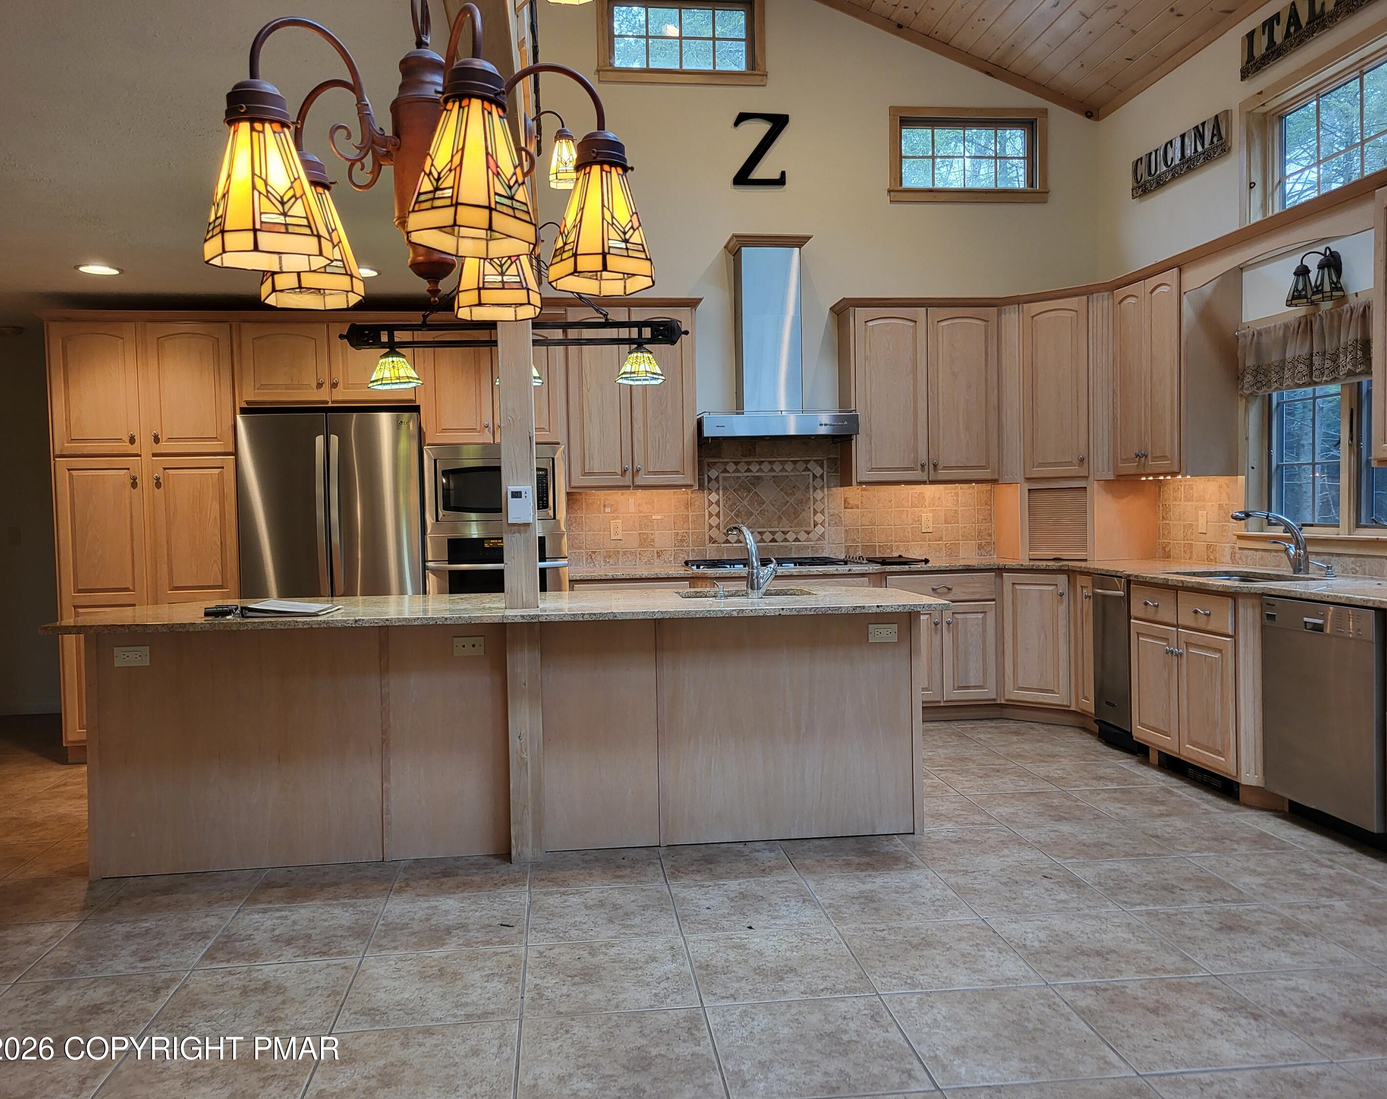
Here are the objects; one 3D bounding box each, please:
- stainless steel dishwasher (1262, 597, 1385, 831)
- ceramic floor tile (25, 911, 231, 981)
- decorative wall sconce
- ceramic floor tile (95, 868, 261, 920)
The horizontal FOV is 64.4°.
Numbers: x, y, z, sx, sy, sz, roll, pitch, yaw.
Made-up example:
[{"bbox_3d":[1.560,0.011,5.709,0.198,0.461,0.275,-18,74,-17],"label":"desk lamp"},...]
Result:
[{"bbox_3d":[2.656,0.595,4.198,0.590,0.790,0.600,-1,2,-7],"label":"stainless steel dishwasher"},{"bbox_3d":[-1.687,1.196,3.330,0.457,0.010,0.457,-1,2,-7],"label":"ceramic floor tile"},{"bbox_3d":[2.719,-1.183,4.762,0.190,0.241,0.310,-1,2,-7],"label":"decorative wall sconce"},{"bbox_3d":[-1.710,1.152,3.739,0.457,0.010,0.457,-1,2,-7],"label":"ceramic floor tile"}]

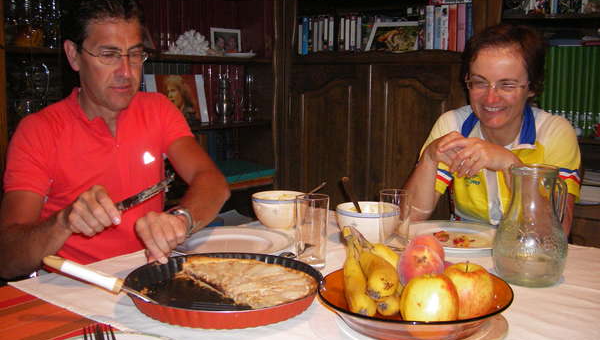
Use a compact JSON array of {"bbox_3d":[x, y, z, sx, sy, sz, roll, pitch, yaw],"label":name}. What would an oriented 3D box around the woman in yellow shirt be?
[{"bbox_3d":[0.455,0.257,1.435,0.480,1.200,0.630,4,9,30],"label":"woman in yellow shirt"}]

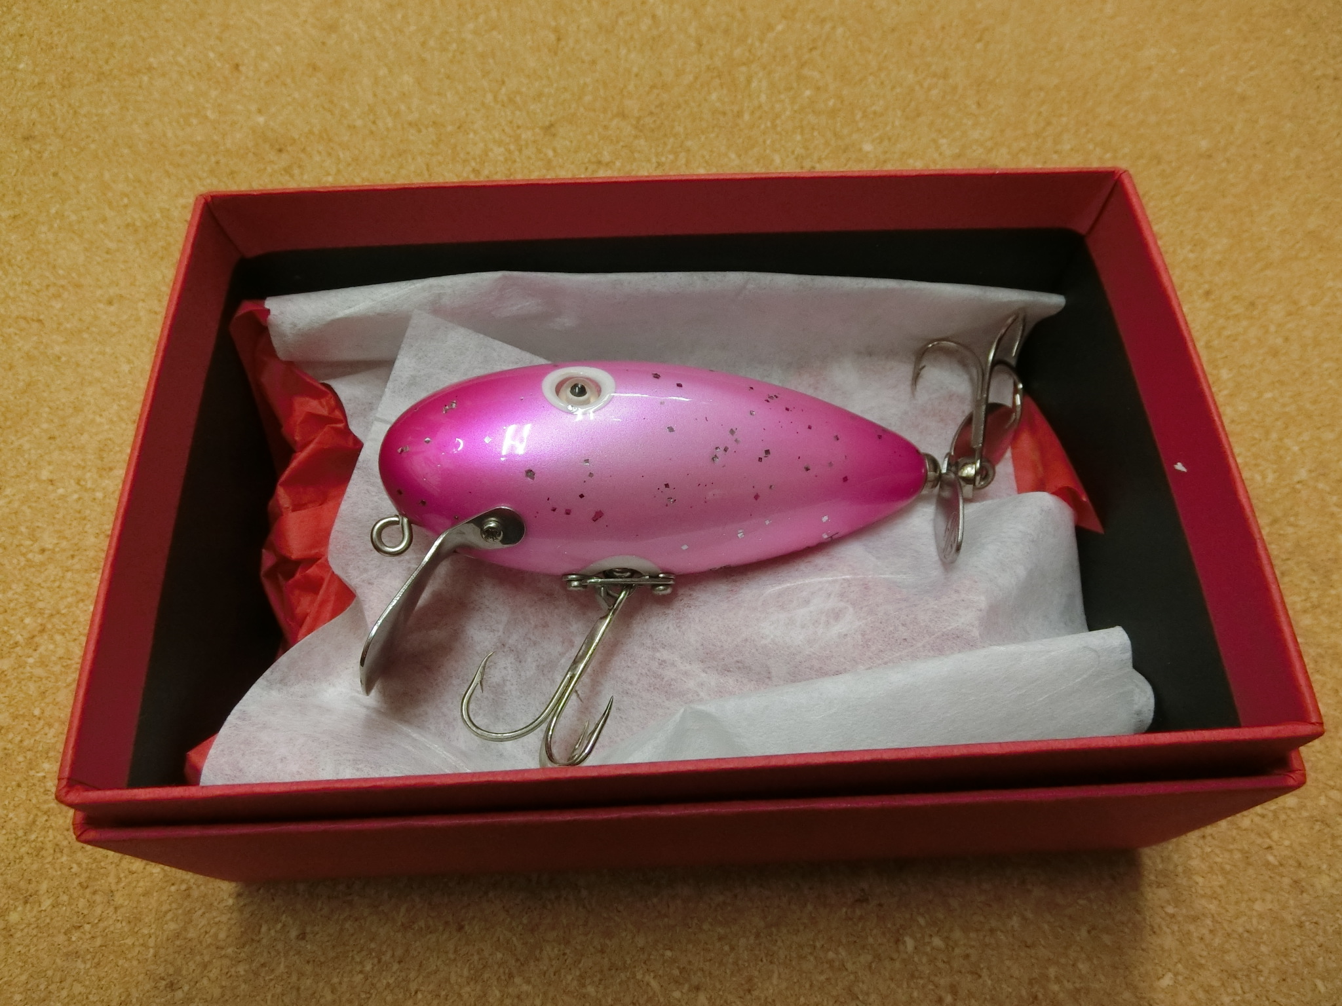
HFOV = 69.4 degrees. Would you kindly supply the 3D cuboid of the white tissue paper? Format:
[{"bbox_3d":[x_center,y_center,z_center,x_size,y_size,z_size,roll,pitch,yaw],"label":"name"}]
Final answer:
[{"bbox_3d":[0.001,0.003,0.155,0.134,0.024,0.082,-2,62,-2],"label":"white tissue paper"}]

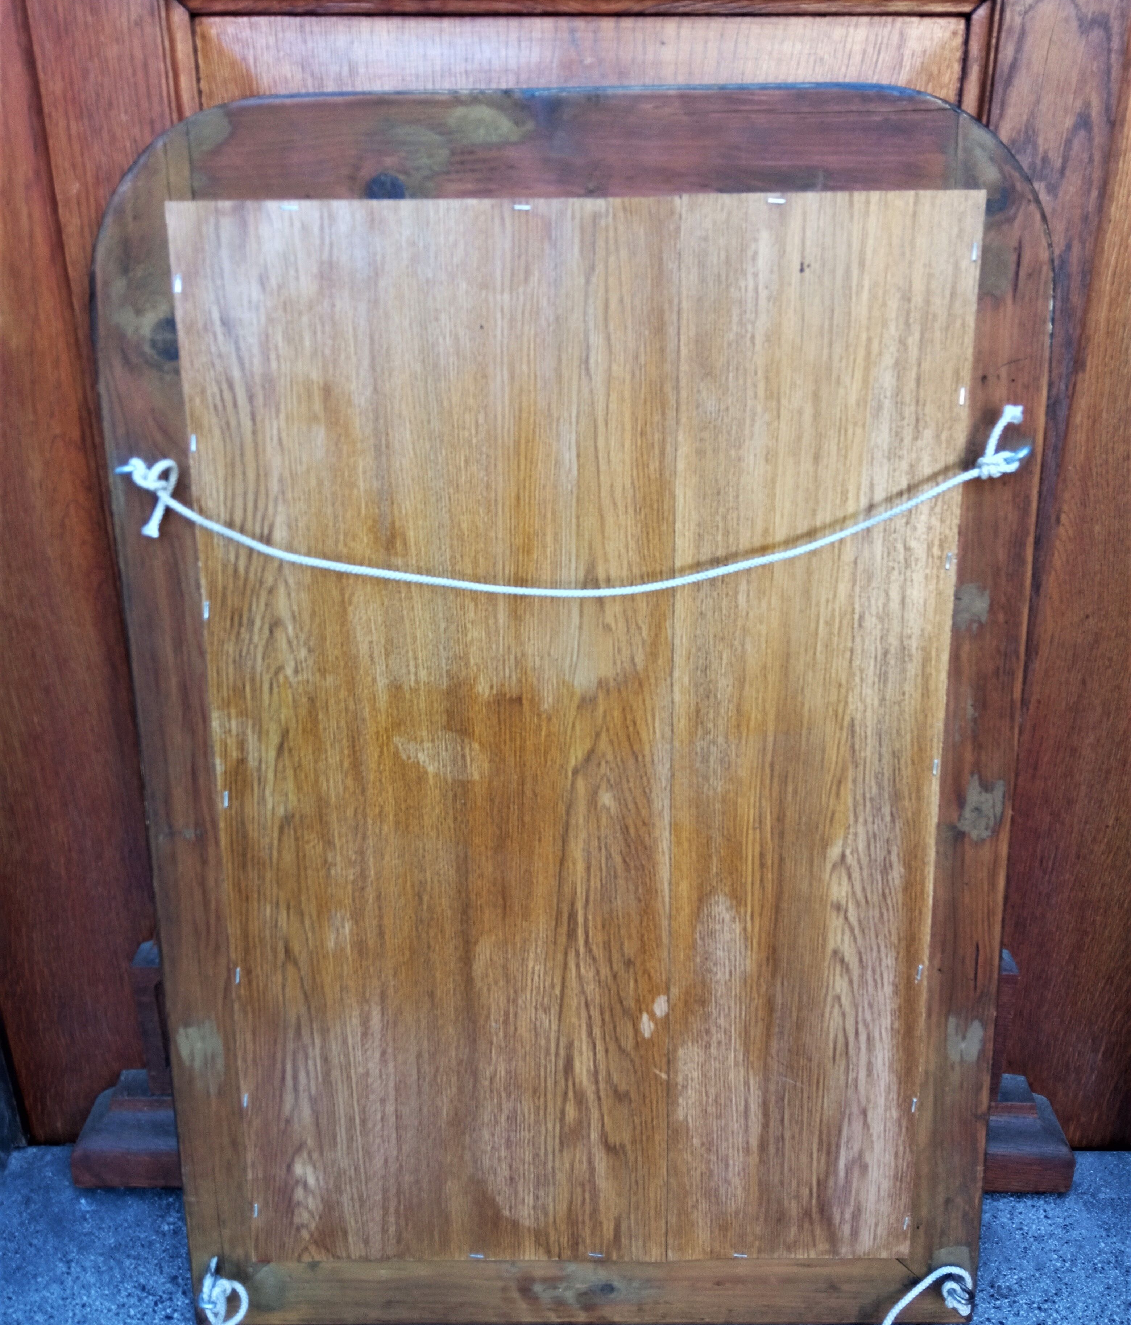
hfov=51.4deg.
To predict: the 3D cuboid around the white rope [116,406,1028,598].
[{"bbox_3d":[0.003,-0.114,0.853,0.665,0.138,0.038,0,14,1],"label":"white rope"}]

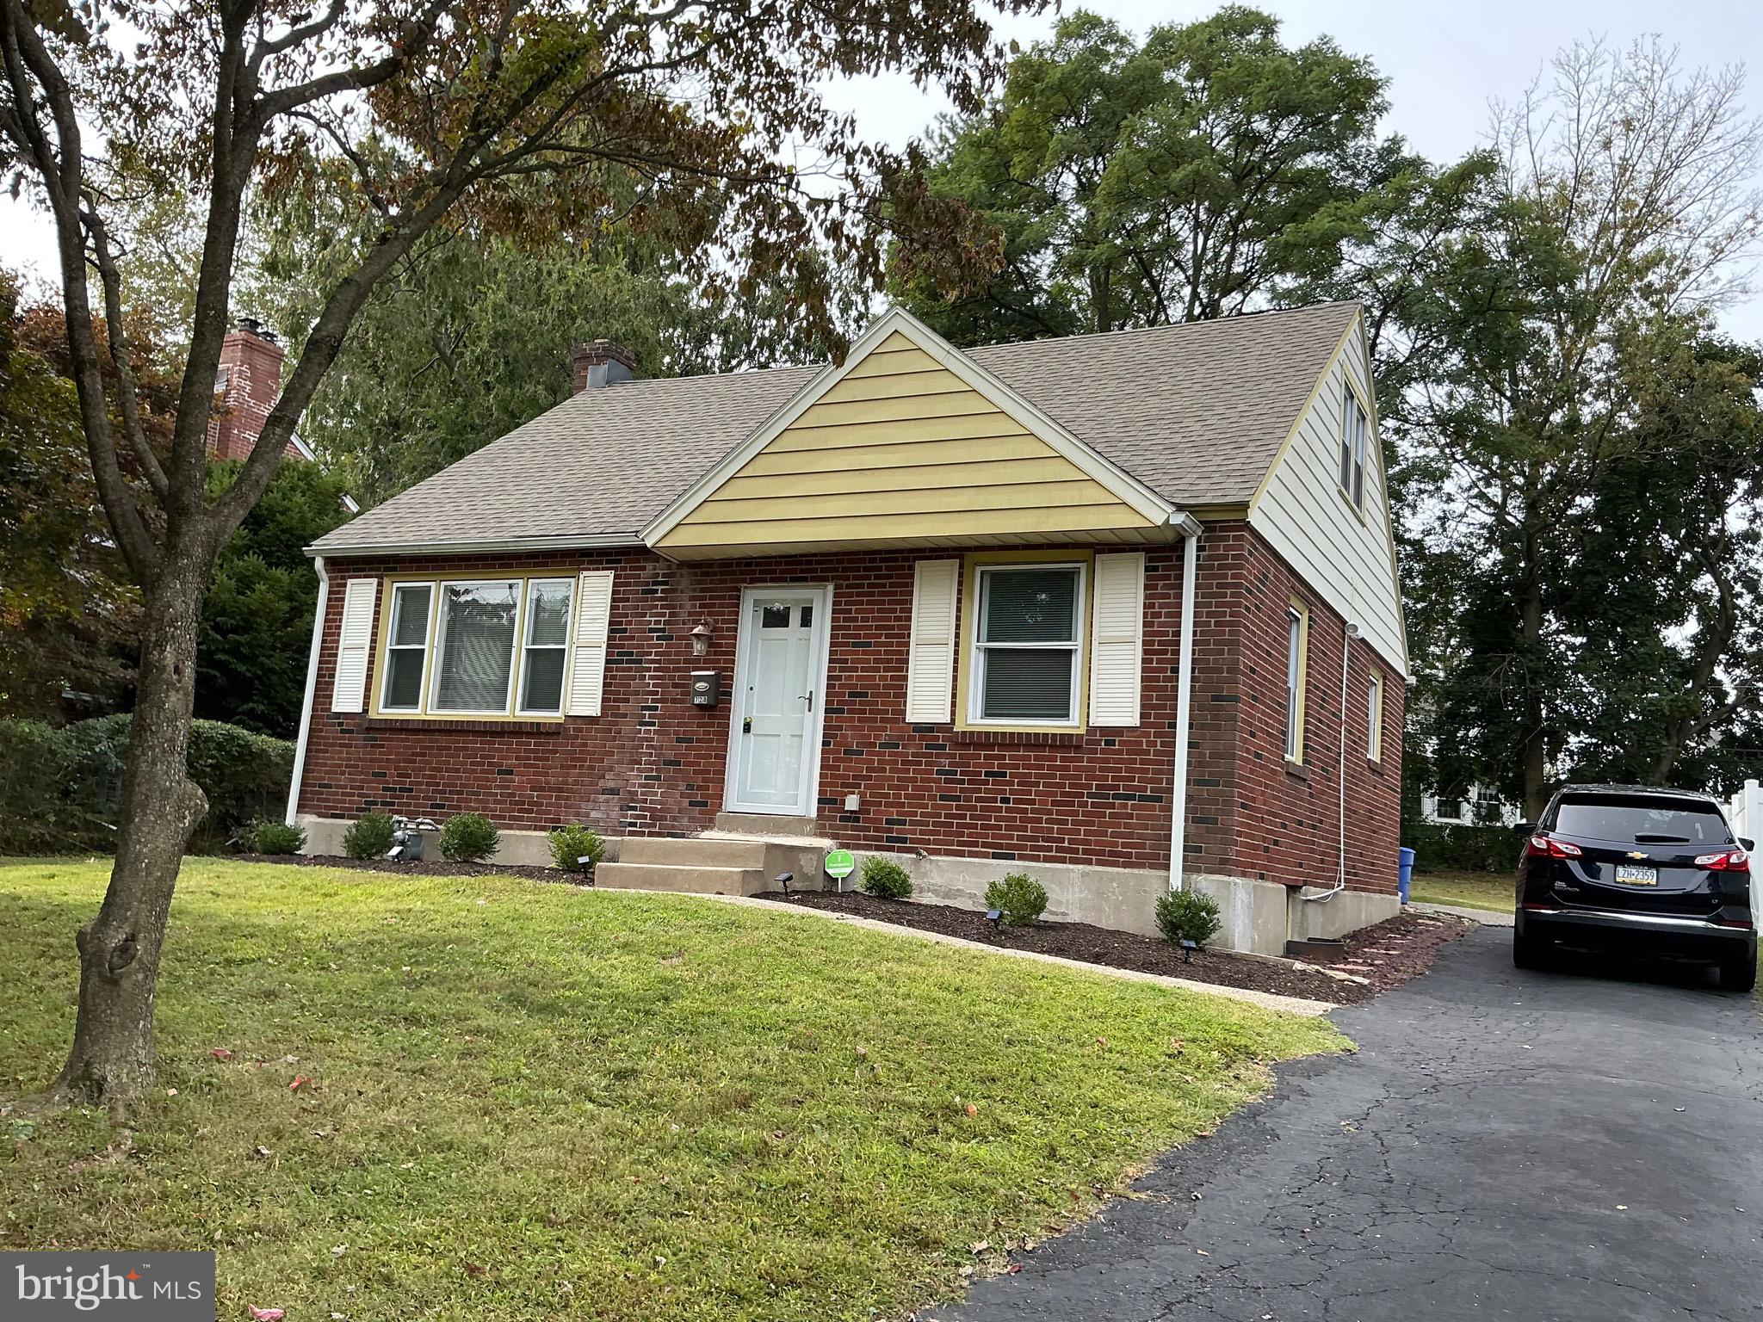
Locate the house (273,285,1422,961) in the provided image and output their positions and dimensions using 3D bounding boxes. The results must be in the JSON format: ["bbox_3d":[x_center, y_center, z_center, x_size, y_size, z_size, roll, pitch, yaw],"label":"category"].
[{"bbox_3d":[0.264,-0.560,16.638,10.140,6.710,9.220,0,-9,28],"label":"house"}]

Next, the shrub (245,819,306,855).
[{"bbox_3d":[-6.218,1.797,14.648,0.570,0.420,0.550,0,-9,28],"label":"shrub"}]

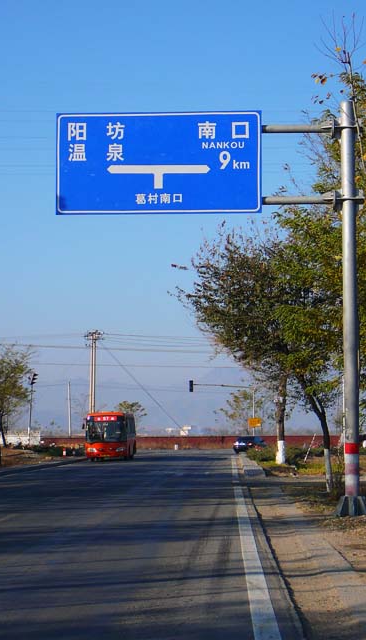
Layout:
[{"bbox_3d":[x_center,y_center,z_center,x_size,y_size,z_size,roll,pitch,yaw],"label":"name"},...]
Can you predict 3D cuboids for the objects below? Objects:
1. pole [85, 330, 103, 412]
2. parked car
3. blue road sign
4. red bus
[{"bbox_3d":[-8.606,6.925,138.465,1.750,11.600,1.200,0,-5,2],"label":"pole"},{"bbox_3d":[5.499,10.092,115.058,1.750,1.450,4.500,-2,-5,20],"label":"parked car"},{"bbox_3d":[-0.464,-3.069,27.850,4.000,2.000,0.100,0,-5,3],"label":"blue road sign"},{"bbox_3d":[-4.377,7.199,88.002,2.500,2.950,8.800,0,-5,1],"label":"red bus"}]

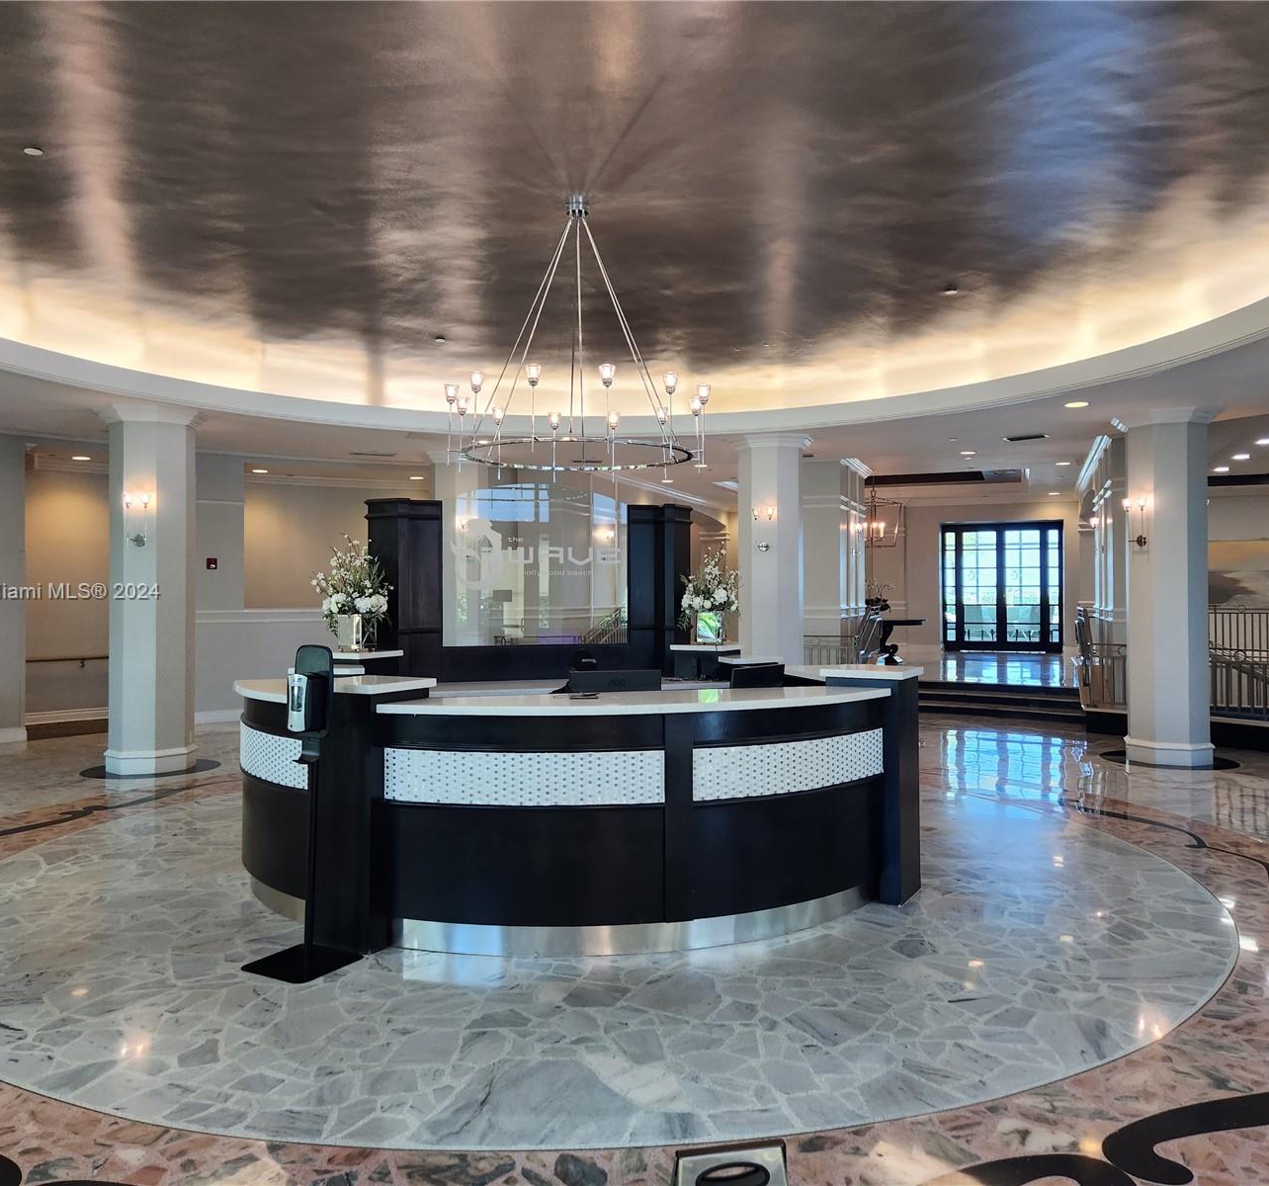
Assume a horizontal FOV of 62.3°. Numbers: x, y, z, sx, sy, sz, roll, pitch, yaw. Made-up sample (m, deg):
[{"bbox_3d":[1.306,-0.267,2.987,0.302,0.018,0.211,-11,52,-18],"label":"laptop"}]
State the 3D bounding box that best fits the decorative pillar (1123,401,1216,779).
[{"bbox_3d":[5.079,-0.051,10.017,0.775,3.284,0.775,0,0,20],"label":"decorative pillar"}]

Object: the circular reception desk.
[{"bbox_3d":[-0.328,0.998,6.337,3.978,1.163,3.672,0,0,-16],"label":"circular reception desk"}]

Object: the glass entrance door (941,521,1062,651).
[{"bbox_3d":[7.550,-0.128,21.601,2.370,2.670,0.120,0,0,21],"label":"glass entrance door"}]

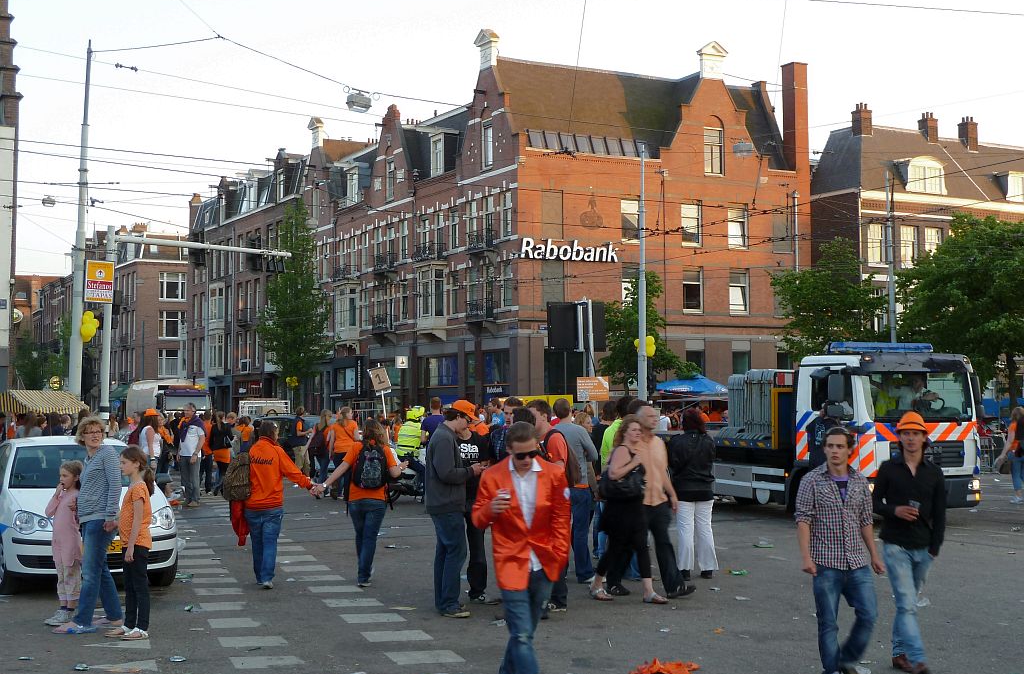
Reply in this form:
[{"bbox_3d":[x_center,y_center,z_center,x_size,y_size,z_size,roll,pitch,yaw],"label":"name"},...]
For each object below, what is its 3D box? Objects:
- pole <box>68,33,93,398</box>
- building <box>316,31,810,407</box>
[{"bbox_3d":[-9.619,-1.663,31.693,0.330,9.869,0.330,2,-2,0],"label":"pole"},{"bbox_3d":[1.348,-3.938,77.410,15.938,18.998,26.397,1,-3,-27],"label":"building"}]

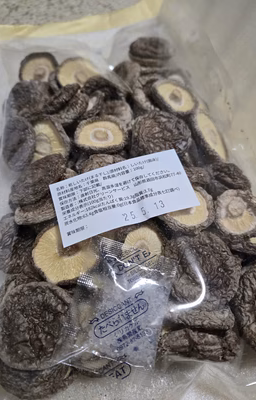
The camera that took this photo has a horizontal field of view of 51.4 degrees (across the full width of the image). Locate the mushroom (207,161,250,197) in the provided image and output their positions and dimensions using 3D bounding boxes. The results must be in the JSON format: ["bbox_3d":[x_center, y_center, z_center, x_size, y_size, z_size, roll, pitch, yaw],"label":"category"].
[{"bbox_3d":[0.068,-0.014,0.178,0.032,0.018,0.032,7,52,-9],"label":"mushroom"}]

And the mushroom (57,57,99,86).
[{"bbox_3d":[-0.042,-0.106,0.224,0.036,0.020,0.036,-8,102,-4],"label":"mushroom"}]

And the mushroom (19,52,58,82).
[{"bbox_3d":[-0.084,-0.122,0.251,0.036,0.018,0.035,0,102,-13],"label":"mushroom"}]

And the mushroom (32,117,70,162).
[{"bbox_3d":[-0.054,-0.042,0.189,0.035,0.021,0.035,36,108,16],"label":"mushroom"}]

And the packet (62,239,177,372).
[{"bbox_3d":[-0.005,0.050,0.133,0.046,0.009,0.055,13,66,6],"label":"packet"}]

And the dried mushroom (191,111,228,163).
[{"bbox_3d":[0.062,-0.048,0.216,0.045,0.020,0.045,0,68,-42],"label":"dried mushroom"}]

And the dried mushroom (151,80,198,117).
[{"bbox_3d":[0.036,-0.082,0.225,0.042,0.019,0.041,0,65,-21],"label":"dried mushroom"}]

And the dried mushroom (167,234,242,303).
[{"bbox_3d":[0.045,0.043,0.164,0.046,0.024,0.045,0,61,-3],"label":"dried mushroom"}]

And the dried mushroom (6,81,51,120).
[{"bbox_3d":[-0.076,-0.079,0.208,0.035,0.020,0.035,0,77,0],"label":"dried mushroom"}]

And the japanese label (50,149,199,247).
[{"bbox_3d":[-0.003,-0.003,0.175,0.090,0.003,0.045,-17,68,-7],"label":"japanese label"}]

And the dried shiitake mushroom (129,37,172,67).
[{"bbox_3d":[0.020,-0.133,0.237,0.037,0.017,0.037,0,67,0],"label":"dried shiitake mushroom"}]

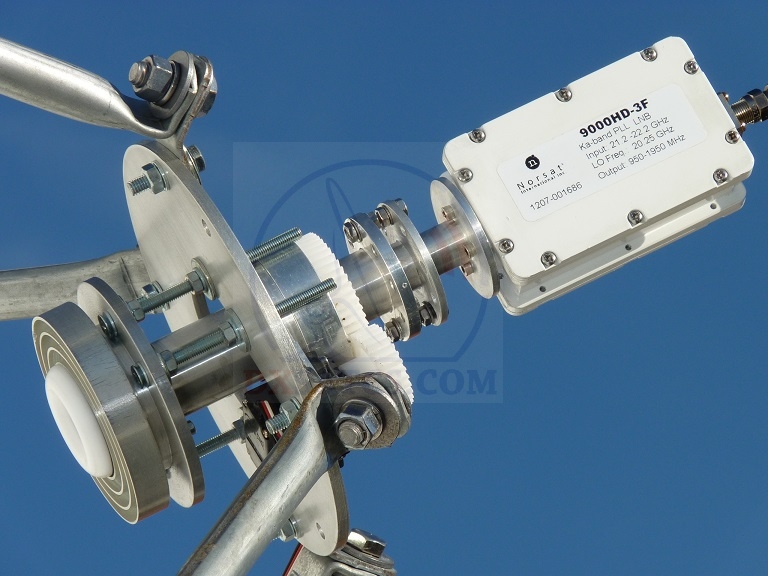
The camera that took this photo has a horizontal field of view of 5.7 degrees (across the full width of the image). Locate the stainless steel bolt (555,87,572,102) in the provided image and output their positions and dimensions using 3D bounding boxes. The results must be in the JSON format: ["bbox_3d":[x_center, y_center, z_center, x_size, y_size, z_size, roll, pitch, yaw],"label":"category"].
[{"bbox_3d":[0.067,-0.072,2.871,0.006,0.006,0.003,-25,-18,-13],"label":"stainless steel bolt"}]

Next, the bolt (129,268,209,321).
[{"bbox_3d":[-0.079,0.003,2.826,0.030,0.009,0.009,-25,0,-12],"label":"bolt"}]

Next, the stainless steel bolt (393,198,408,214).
[{"bbox_3d":[0.006,-0.029,2.768,0.004,0.007,0.007,-25,0,-15],"label":"stainless steel bolt"}]

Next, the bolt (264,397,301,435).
[{"bbox_3d":[-0.035,0.046,2.700,0.013,0.010,0.010,-25,0,-15],"label":"bolt"}]

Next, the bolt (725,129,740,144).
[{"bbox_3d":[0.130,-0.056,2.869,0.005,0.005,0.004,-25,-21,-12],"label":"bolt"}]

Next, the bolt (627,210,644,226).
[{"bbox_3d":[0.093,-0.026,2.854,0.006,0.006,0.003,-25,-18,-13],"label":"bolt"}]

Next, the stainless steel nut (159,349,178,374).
[{"bbox_3d":[-0.079,0.027,2.811,0.004,0.009,0.009,-25,0,-12],"label":"stainless steel nut"}]

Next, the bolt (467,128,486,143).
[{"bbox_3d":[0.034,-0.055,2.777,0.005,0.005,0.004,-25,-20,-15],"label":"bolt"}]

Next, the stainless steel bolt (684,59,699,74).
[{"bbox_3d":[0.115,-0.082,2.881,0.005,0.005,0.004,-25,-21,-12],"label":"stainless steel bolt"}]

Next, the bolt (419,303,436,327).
[{"bbox_3d":[0.016,0.009,2.763,0.005,0.007,0.007,-25,0,-15],"label":"bolt"}]

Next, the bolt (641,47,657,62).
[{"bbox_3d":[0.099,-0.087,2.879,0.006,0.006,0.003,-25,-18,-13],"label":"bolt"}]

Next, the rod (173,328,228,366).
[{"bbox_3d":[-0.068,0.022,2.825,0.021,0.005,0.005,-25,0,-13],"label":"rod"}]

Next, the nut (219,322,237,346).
[{"bbox_3d":[-0.055,0.016,2.722,0.004,0.008,0.008,-25,0,-15],"label":"nut"}]

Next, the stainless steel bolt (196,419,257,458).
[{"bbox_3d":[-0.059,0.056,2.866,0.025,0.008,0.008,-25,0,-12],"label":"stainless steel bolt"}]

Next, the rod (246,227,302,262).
[{"bbox_3d":[-0.039,-0.016,2.750,0.021,0.004,0.004,-25,0,-15],"label":"rod"}]

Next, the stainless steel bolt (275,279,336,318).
[{"bbox_3d":[-0.027,0.003,2.730,0.022,0.004,0.004,-25,0,-15],"label":"stainless steel bolt"}]

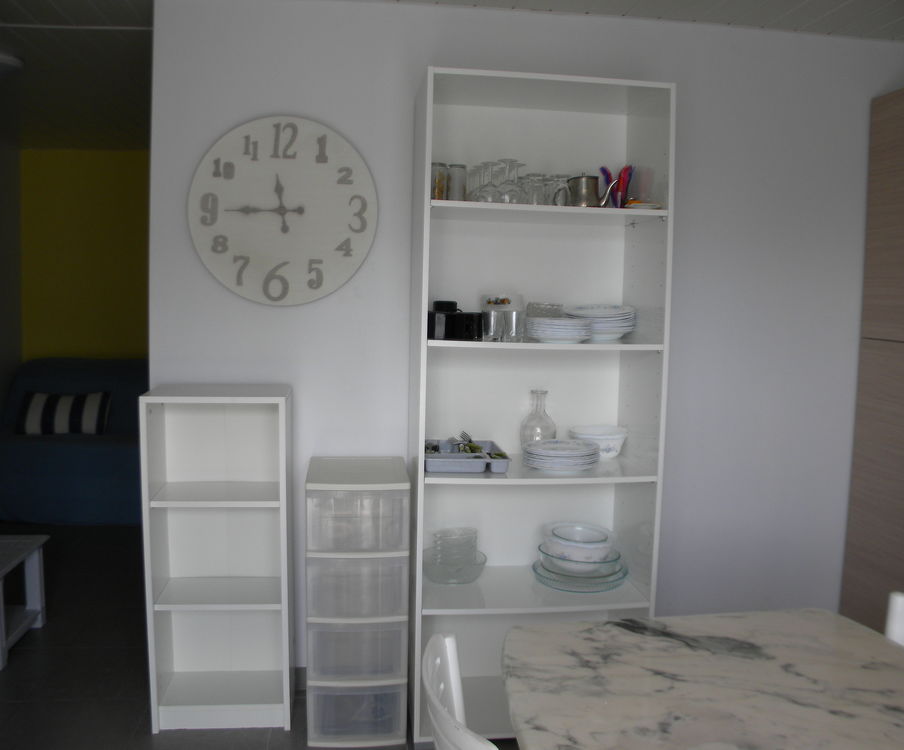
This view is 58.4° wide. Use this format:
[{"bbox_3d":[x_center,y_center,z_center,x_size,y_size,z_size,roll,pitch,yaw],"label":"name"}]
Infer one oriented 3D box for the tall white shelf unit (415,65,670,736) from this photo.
[{"bbox_3d":[0.253,0.118,2.590,0.745,2.015,0.388,0,6,-7],"label":"tall white shelf unit"}]

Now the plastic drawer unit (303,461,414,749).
[{"bbox_3d":[-0.299,0.703,2.561,0.311,0.830,0.357,0,6,-7],"label":"plastic drawer unit"}]

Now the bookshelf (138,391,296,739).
[{"bbox_3d":[-0.724,0.574,2.565,0.426,1.066,0.267,0,6,-7],"label":"bookshelf"}]

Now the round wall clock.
[{"bbox_3d":[-0.538,-0.525,2.591,0.611,0.611,0.035,0,6,-7],"label":"round wall clock"}]

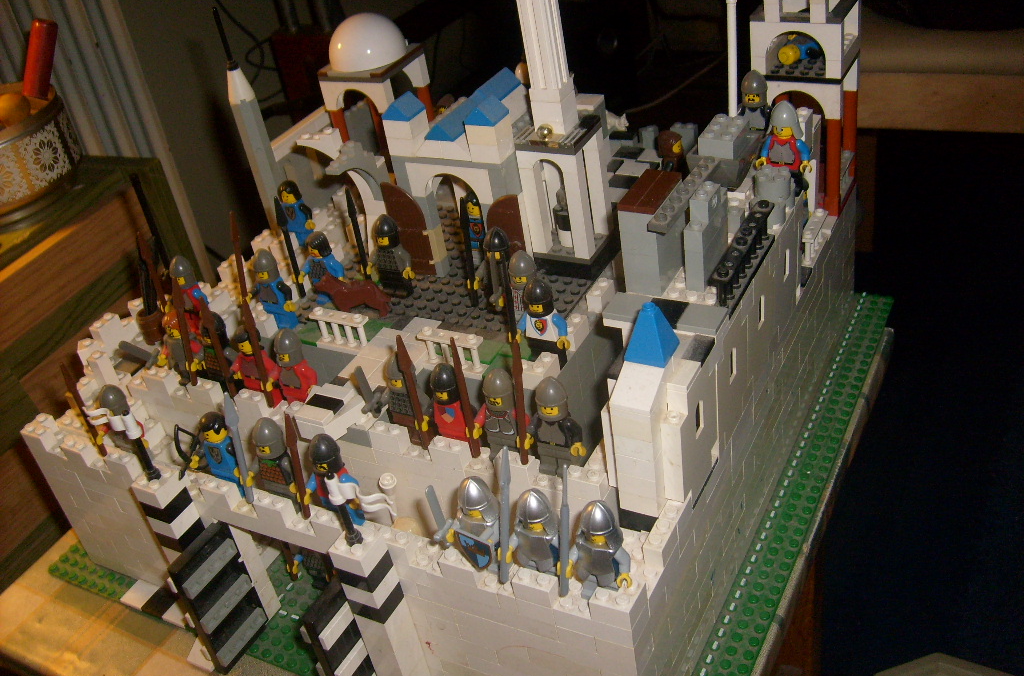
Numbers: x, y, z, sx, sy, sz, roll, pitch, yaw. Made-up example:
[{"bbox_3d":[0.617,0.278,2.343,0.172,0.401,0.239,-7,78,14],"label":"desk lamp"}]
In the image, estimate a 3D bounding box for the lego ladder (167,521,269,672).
[{"bbox_3d":[-0.139,0.125,0.495,0.012,0.070,0.033,12,41,30],"label":"lego ladder"}]

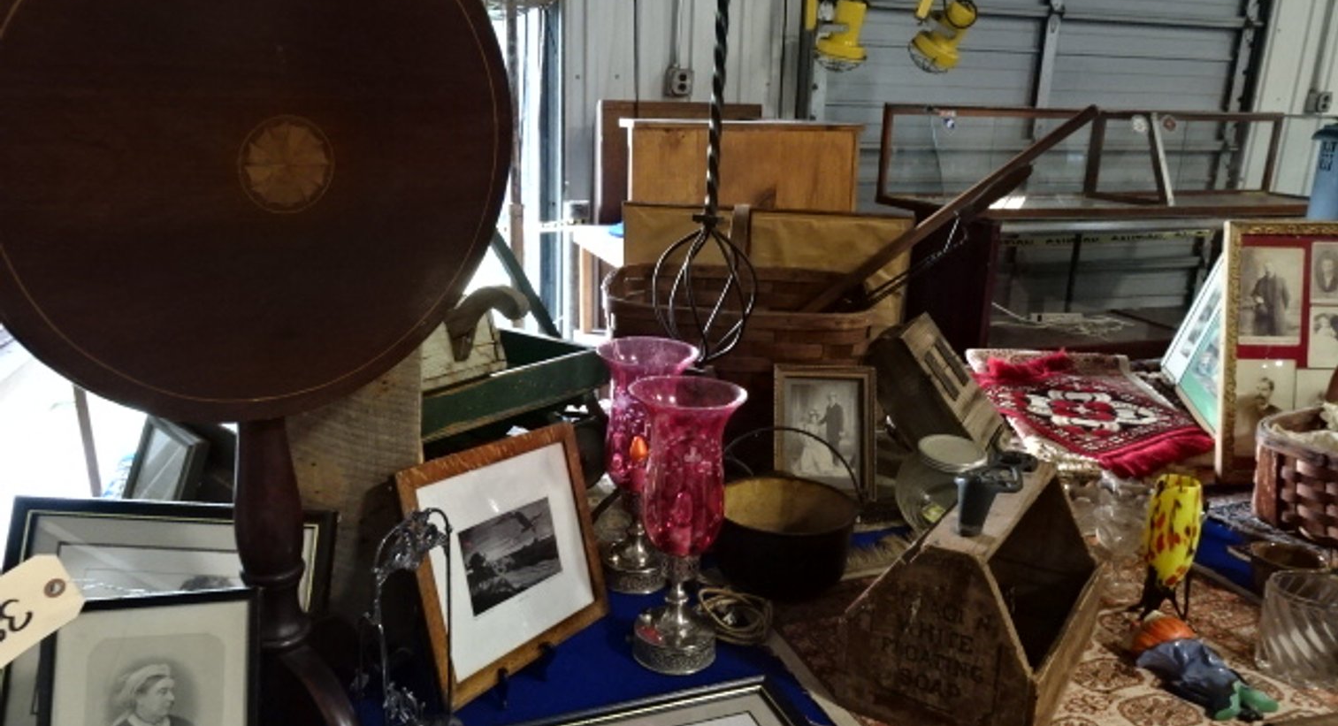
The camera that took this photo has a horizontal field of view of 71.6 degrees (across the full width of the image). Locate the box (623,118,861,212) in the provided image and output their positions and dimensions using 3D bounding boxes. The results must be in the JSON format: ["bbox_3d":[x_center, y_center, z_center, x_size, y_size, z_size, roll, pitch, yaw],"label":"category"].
[{"bbox_3d":[0.207,-0.572,2.982,0.732,0.390,0.310,-1,16,-8],"label":"box"}]

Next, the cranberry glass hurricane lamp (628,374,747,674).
[{"bbox_3d":[0.018,0.222,1.250,0.153,0.382,0.153,2,17,1],"label":"cranberry glass hurricane lamp"}]

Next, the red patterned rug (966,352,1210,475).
[{"bbox_3d":[0.938,0.114,2.104,0.330,0.055,0.470,-11,24,-22],"label":"red patterned rug"}]

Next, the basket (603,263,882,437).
[{"bbox_3d":[0.164,-0.025,2.208,0.620,0.315,0.480,4,17,8],"label":"basket"}]

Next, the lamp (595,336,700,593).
[{"bbox_3d":[-0.043,0.162,1.444,0.153,0.382,0.153,1,17,-2],"label":"lamp"}]

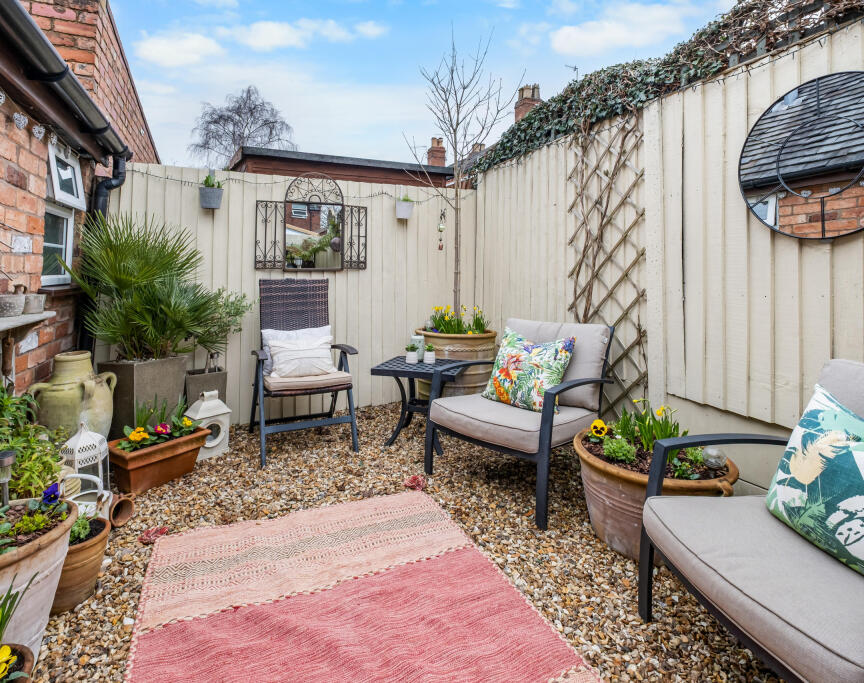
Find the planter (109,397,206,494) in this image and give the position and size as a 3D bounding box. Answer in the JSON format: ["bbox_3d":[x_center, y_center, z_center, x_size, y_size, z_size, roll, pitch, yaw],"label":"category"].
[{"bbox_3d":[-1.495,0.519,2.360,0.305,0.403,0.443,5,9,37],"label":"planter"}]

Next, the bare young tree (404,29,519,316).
[{"bbox_3d":[0.238,-1.240,3.330,0.870,2.250,0.800,0,5,0],"label":"bare young tree"}]

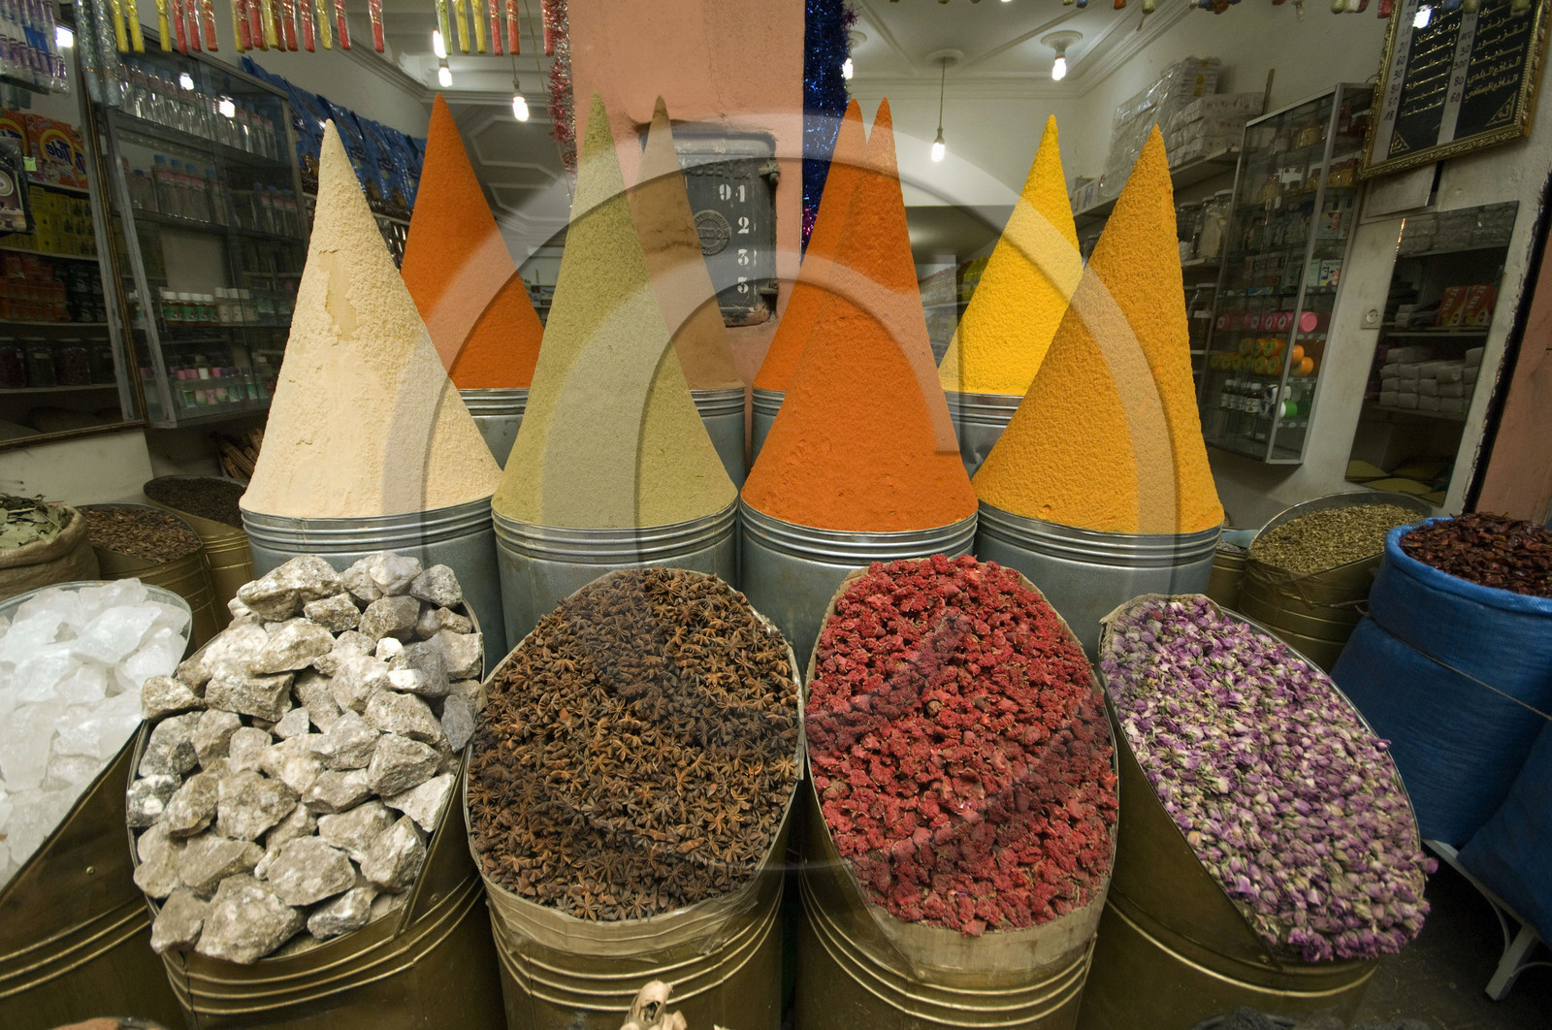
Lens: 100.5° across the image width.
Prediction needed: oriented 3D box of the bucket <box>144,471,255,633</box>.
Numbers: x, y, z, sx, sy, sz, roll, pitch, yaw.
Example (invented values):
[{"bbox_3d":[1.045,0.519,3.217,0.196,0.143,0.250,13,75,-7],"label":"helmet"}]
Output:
[{"bbox_3d":[-2.066,0.198,2.466,0.360,0.695,0.360,1,15,0],"label":"bucket"}]

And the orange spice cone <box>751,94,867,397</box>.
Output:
[{"bbox_3d":[0.140,-0.534,1.304,0.370,0.537,0.370,1,16,0],"label":"orange spice cone"}]

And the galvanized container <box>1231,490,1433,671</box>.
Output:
[{"bbox_3d":[1.842,0.314,2.222,0.400,0.790,0.400,1,15,0],"label":"galvanized container"}]

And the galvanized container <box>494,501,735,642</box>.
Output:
[{"bbox_3d":[-0.248,0.201,1.077,0.370,0.480,0.370,1,16,0],"label":"galvanized container"}]

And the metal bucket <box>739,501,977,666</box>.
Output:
[{"bbox_3d":[0.128,0.203,1.094,0.370,0.480,0.370,1,16,0],"label":"metal bucket"}]

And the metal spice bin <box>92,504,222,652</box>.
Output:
[{"bbox_3d":[-2.058,0.295,2.140,0.325,0.675,0.325,1,15,0],"label":"metal spice bin"}]

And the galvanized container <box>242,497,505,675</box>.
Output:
[{"bbox_3d":[-0.606,0.189,1.080,0.370,0.480,0.370,1,16,0],"label":"galvanized container"}]

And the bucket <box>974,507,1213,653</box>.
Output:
[{"bbox_3d":[0.508,0.208,1.118,0.370,0.480,0.370,1,16,0],"label":"bucket"}]

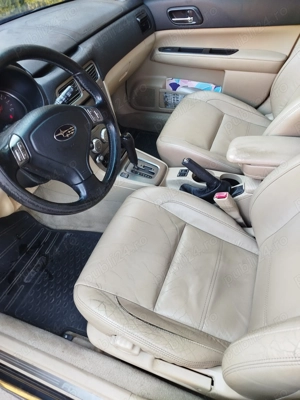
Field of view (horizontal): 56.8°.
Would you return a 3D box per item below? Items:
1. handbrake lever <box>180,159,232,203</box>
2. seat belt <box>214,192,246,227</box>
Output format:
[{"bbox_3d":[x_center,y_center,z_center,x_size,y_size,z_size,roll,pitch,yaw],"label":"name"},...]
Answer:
[{"bbox_3d":[0.194,-0.064,0.976,0.175,0.168,0.072,12,50,20],"label":"handbrake lever"},{"bbox_3d":[0.289,0.046,0.952,0.045,0.171,0.030,-16,35,42],"label":"seat belt"}]

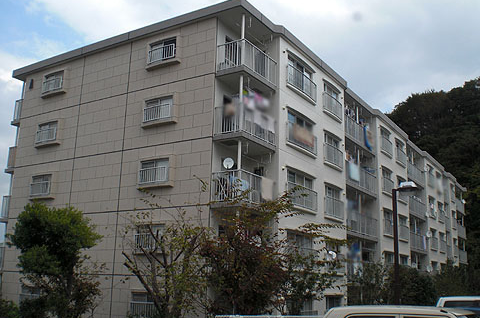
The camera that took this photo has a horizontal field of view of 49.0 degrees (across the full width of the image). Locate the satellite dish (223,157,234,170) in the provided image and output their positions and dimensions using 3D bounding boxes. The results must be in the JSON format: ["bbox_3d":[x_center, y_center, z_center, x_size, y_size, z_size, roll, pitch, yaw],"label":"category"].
[{"bbox_3d":[-0.418,0.177,19.821,0.460,0.470,0.250,3,-14,-5],"label":"satellite dish"}]

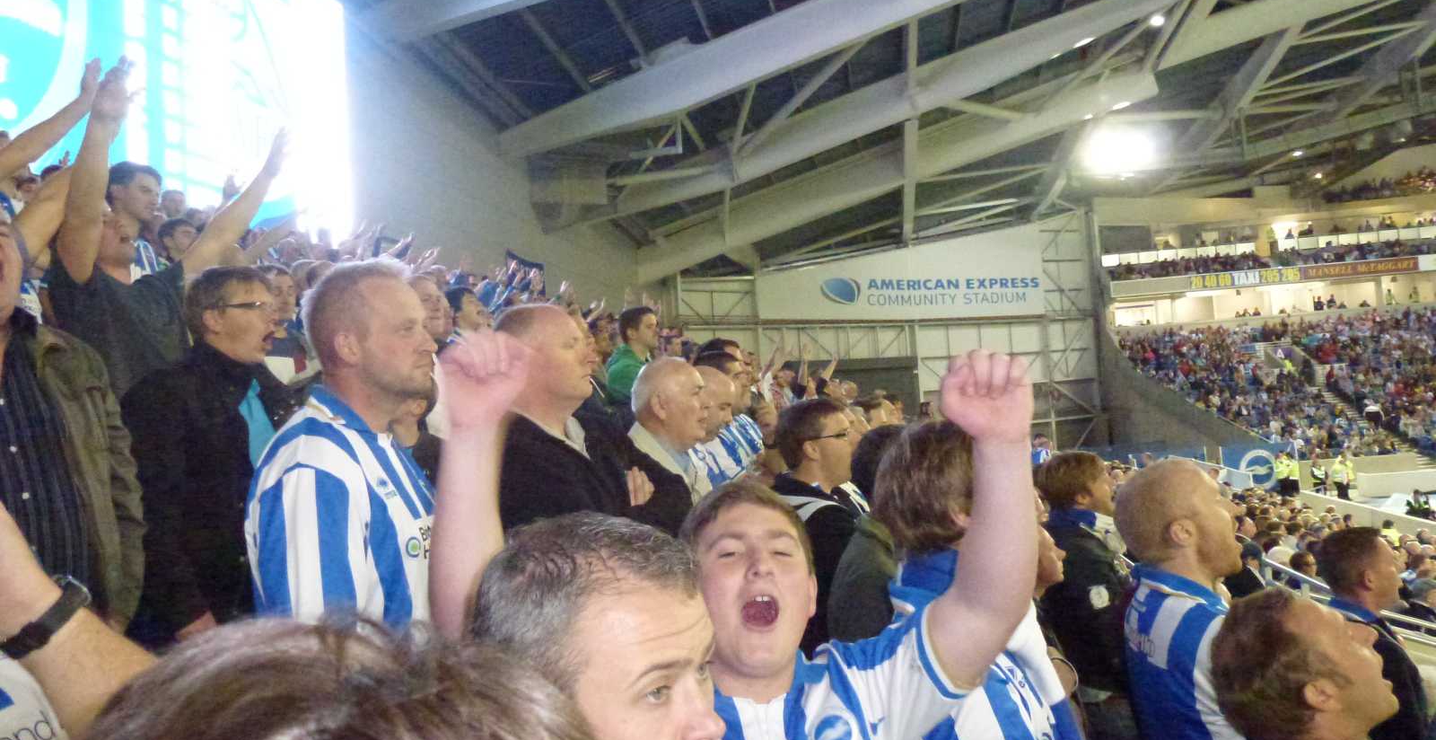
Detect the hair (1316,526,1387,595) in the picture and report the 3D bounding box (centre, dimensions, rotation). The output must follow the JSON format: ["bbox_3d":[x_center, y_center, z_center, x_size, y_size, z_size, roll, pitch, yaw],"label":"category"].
[{"bbox_3d":[1.970,0.595,3.100,0.190,0.200,0.170,-5,-3,5],"label":"hair"}]

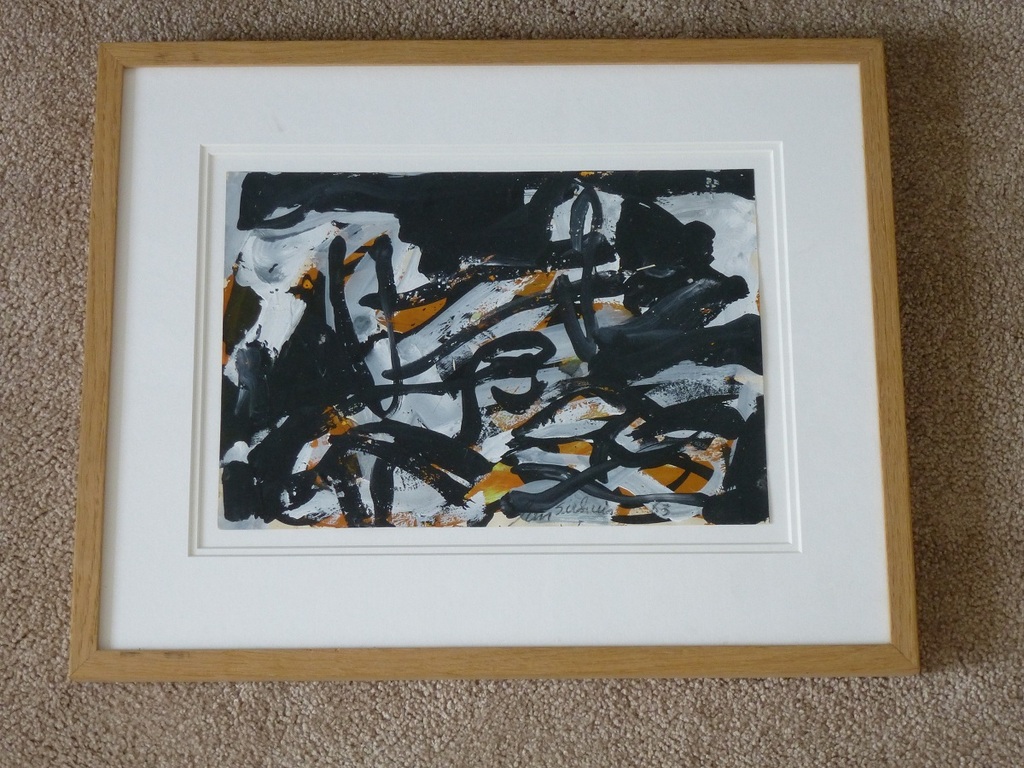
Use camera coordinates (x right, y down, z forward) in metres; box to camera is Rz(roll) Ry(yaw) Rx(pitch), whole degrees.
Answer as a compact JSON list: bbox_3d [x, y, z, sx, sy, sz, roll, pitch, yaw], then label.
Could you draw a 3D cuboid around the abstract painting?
[{"bbox_3d":[-0.012,-0.023,1.085,0.324,0.010,0.221,0,77,-1],"label":"abstract painting"}]

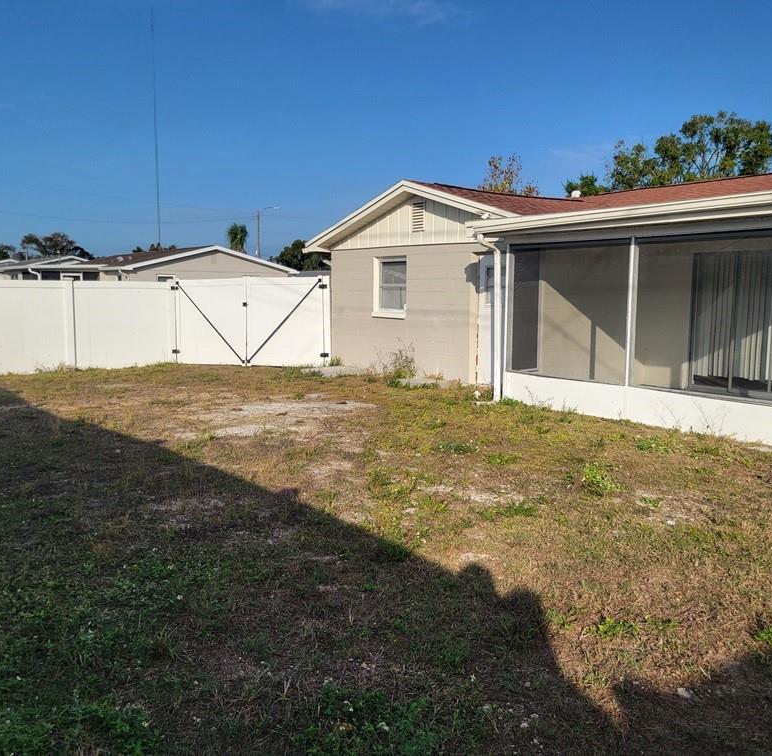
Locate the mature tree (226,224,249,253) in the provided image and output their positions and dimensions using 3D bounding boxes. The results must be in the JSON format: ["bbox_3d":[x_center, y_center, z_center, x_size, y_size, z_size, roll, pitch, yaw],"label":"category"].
[{"bbox_3d":[-16.416,-12.726,84.101,2.600,8.940,2.600,-1,7,-11],"label":"mature tree"}]

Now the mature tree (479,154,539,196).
[{"bbox_3d":[4.393,-4.813,27.626,3.200,6.510,3.200,1,7,9],"label":"mature tree"}]

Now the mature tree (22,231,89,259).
[{"bbox_3d":[-38.716,-13.004,89.116,8.400,8.120,8.000,-3,7,-23],"label":"mature tree"}]

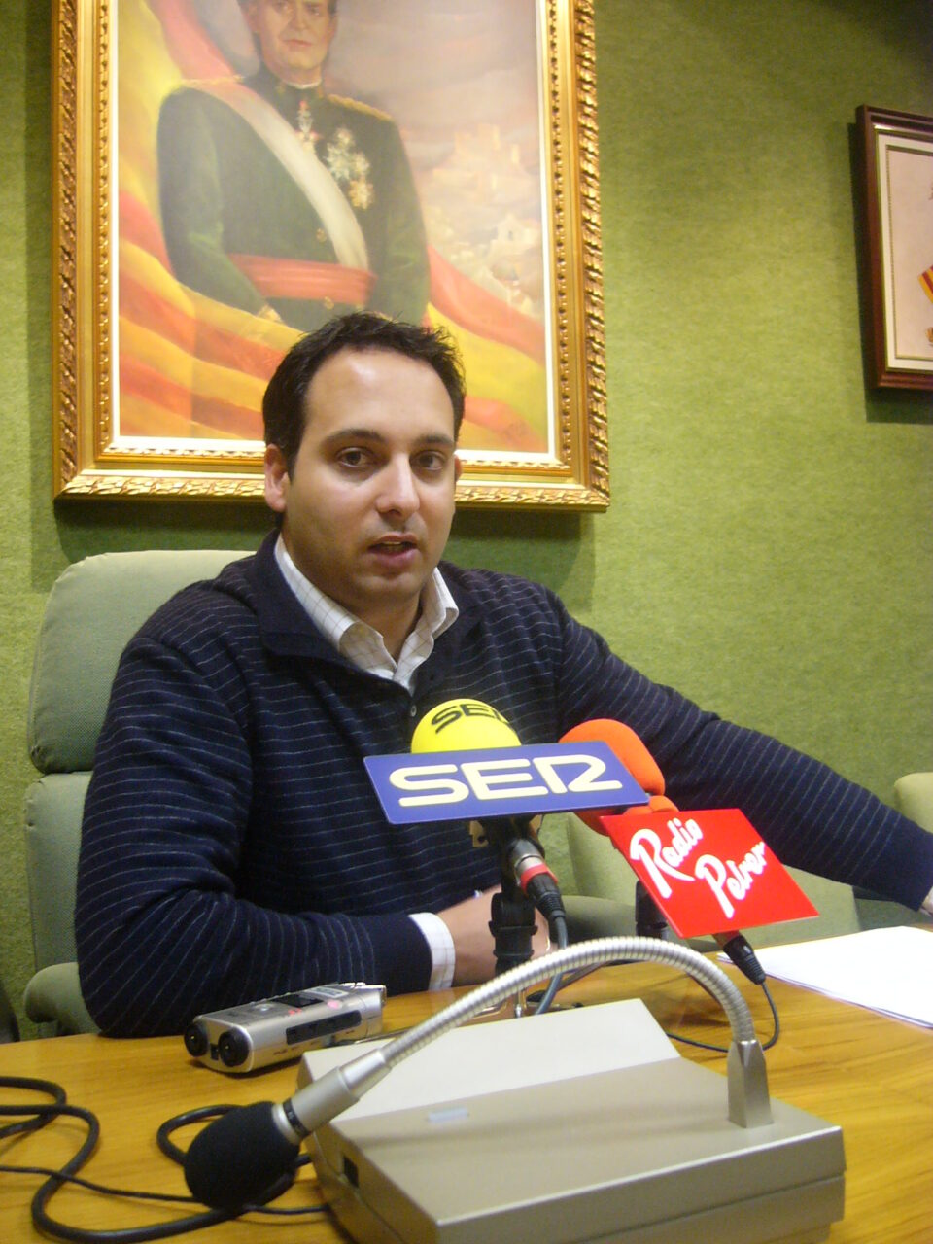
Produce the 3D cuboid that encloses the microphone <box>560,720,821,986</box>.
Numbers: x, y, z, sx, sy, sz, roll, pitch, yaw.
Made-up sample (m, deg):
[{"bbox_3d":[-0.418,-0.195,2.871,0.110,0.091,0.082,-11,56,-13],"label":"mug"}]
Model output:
[{"bbox_3d":[0.167,0.194,1.060,0.181,0.266,0.090,5,-51,-42],"label":"microphone"}]

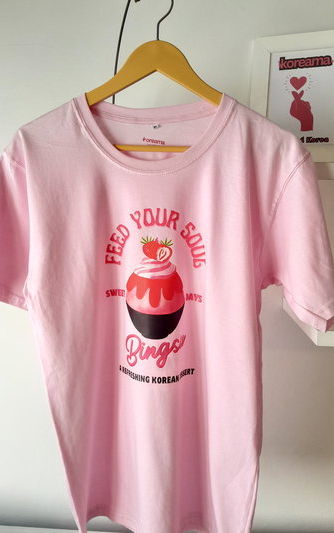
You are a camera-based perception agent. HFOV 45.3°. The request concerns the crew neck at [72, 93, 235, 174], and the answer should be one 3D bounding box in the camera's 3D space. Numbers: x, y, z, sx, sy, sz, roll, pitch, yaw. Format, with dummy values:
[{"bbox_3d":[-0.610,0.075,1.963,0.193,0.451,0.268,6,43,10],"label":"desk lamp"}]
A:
[{"bbox_3d":[-0.021,-0.205,0.607,0.246,0.122,0.080,-1,11,-3],"label":"crew neck"}]

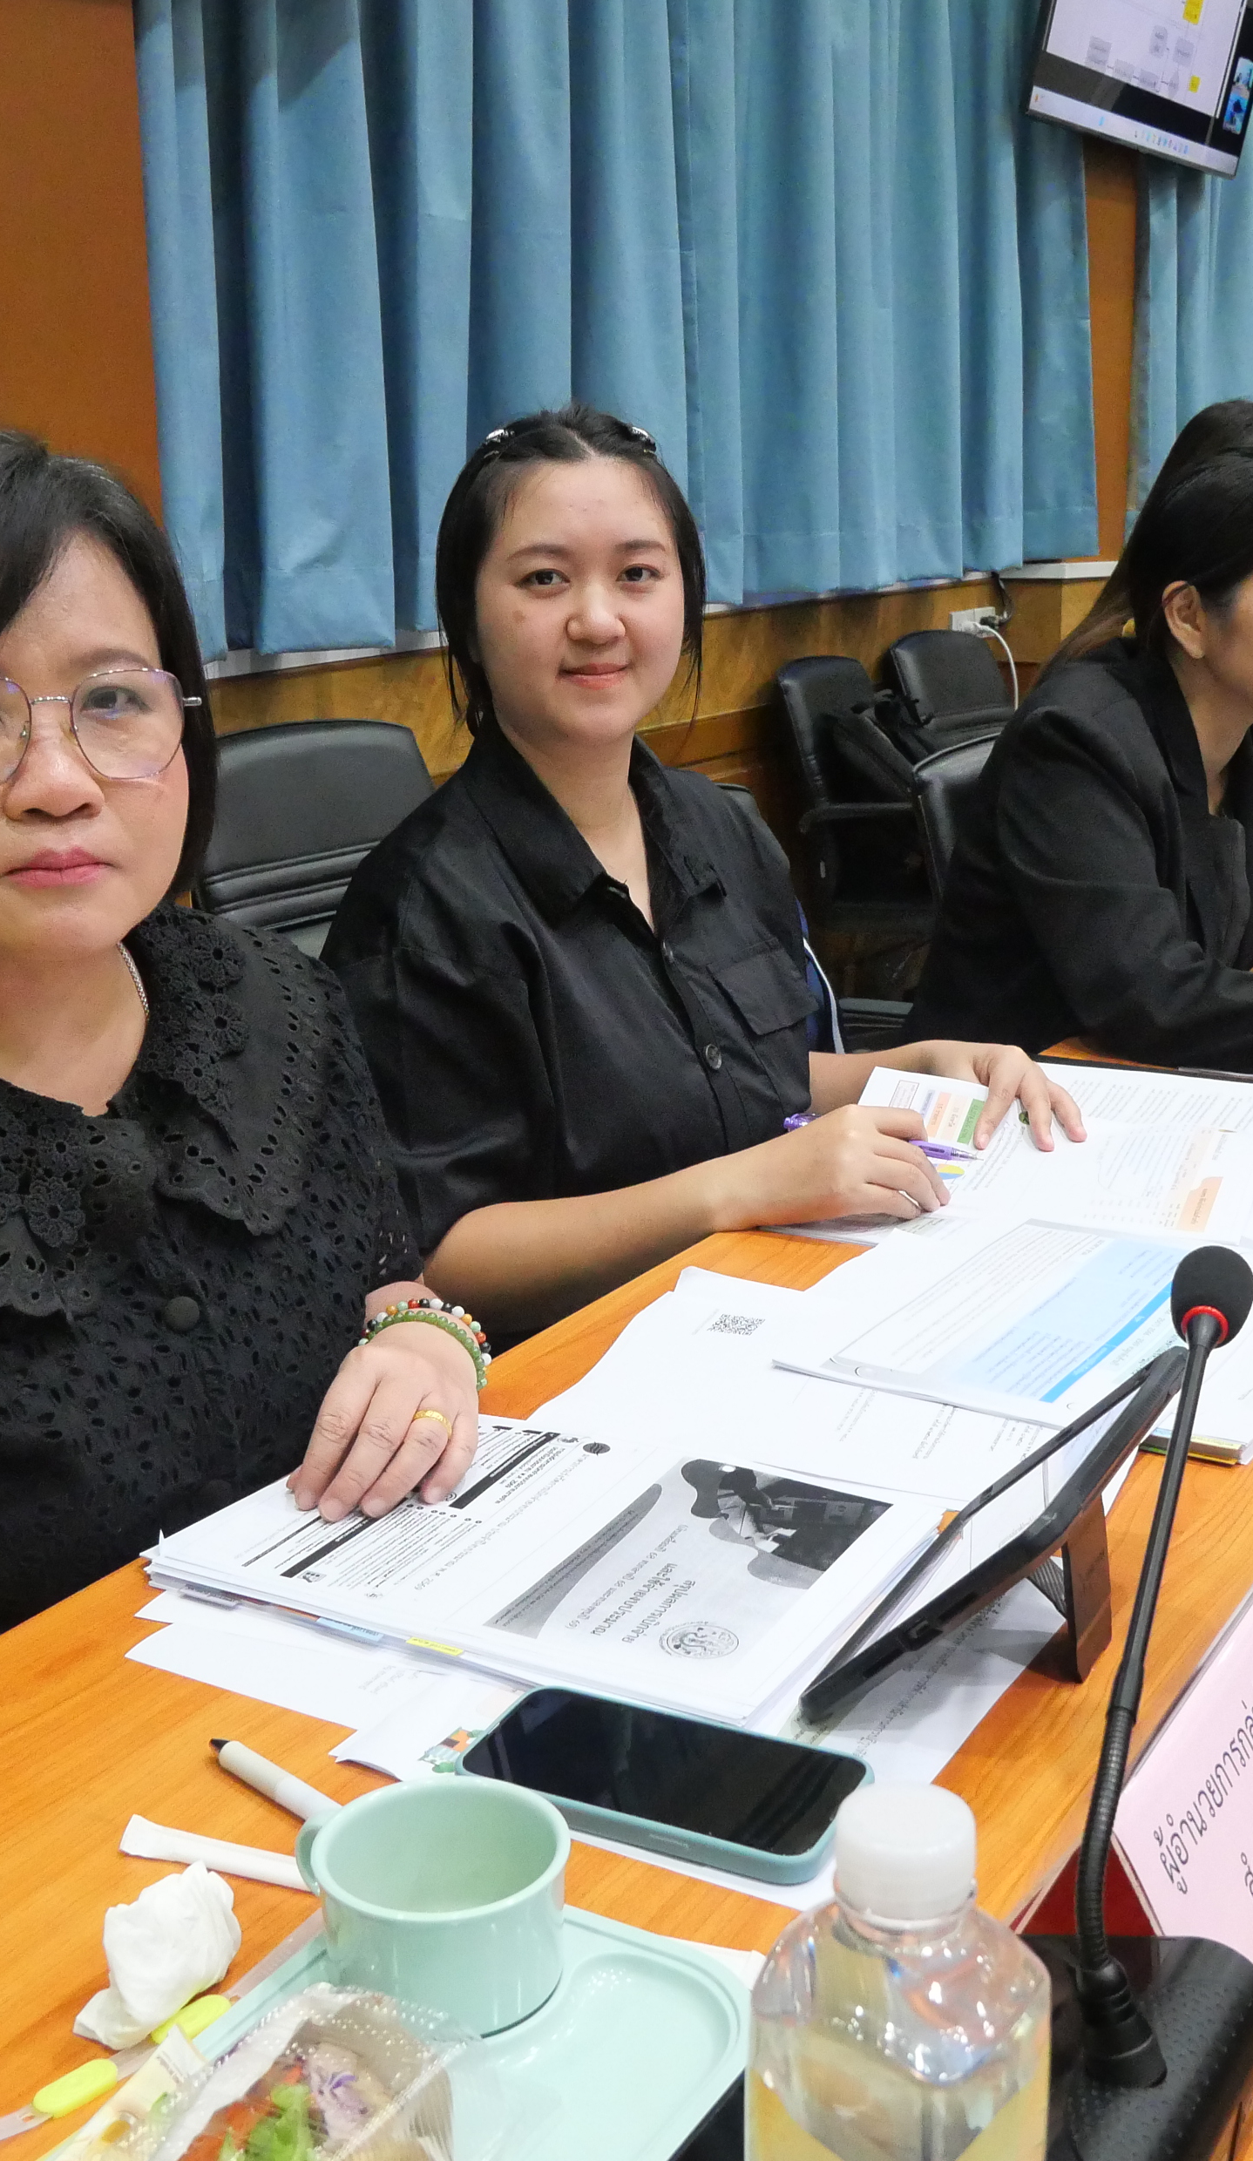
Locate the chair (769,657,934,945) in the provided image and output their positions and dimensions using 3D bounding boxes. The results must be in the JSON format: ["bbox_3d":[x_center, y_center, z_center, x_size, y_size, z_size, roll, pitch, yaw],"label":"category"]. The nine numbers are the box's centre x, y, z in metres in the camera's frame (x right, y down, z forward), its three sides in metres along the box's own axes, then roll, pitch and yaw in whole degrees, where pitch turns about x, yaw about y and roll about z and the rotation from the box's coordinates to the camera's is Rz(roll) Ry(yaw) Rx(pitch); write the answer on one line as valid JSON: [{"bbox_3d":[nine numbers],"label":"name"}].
[{"bbox_3d":[0.579,-0.288,3.873,0.600,0.930,0.600,6,17,25],"label":"chair"}]

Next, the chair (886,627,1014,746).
[{"bbox_3d":[0.895,-0.471,4.501,0.600,0.930,0.600,9,19,33],"label":"chair"}]

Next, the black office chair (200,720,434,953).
[{"bbox_3d":[-0.186,-0.011,2.945,0.600,0.930,0.600,10,19,35],"label":"black office chair"}]

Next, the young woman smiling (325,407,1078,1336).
[{"bbox_3d":[0.075,0.193,1.521,0.530,1.300,0.650,-16,21,-42],"label":"young woman smiling"}]

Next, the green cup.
[{"bbox_3d":[-0.068,0.277,0.739,0.104,0.054,0.086,10,19,34],"label":"green cup"}]

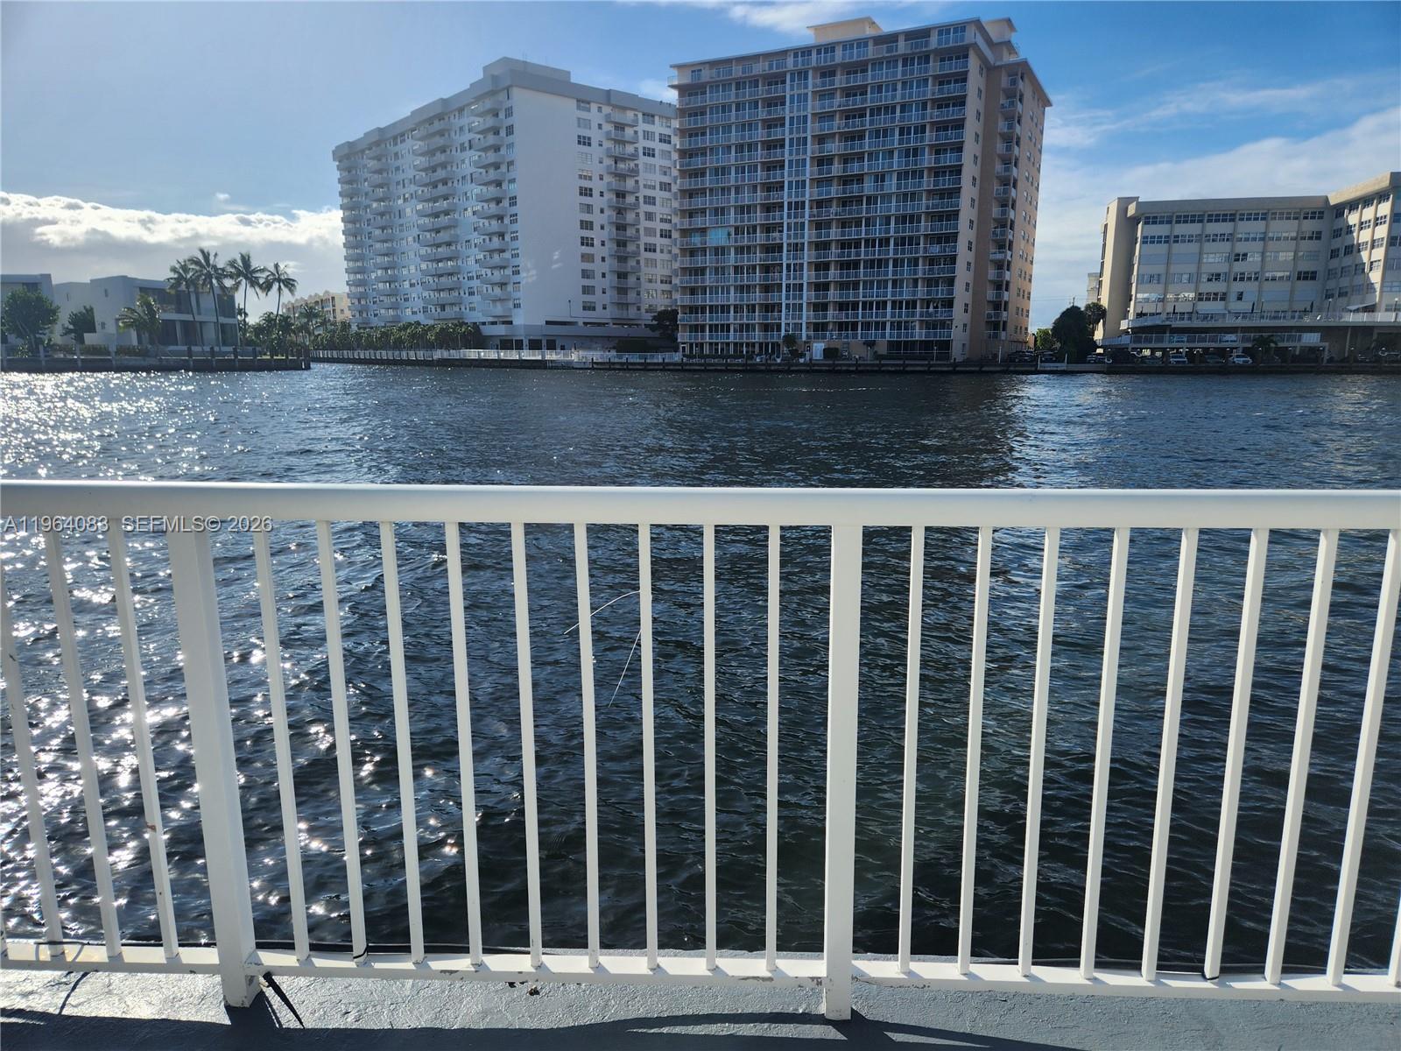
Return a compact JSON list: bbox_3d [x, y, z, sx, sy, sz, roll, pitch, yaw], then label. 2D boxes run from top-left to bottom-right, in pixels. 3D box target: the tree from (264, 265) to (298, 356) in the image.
[{"bbox_3d":[-55.550,-28.700,123.830,4.770,11.920,4.770,0,11,0],"label":"tree"}]

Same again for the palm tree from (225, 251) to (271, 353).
[{"bbox_3d":[-58.890,-29.060,121.720,5.680,12.820,5.680,0,11,0],"label":"palm tree"}]

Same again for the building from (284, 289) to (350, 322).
[{"bbox_3d":[-101.540,-57.560,266.860,18.000,15.370,62.000,-7,13,-32],"label":"building"}]

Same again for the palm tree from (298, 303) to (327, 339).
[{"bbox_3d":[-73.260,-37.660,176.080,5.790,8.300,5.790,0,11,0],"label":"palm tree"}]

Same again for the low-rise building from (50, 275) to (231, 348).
[{"bbox_3d":[-76.380,-28.940,128.800,15.000,9.080,17.500,4,12,22],"label":"low-rise building"}]

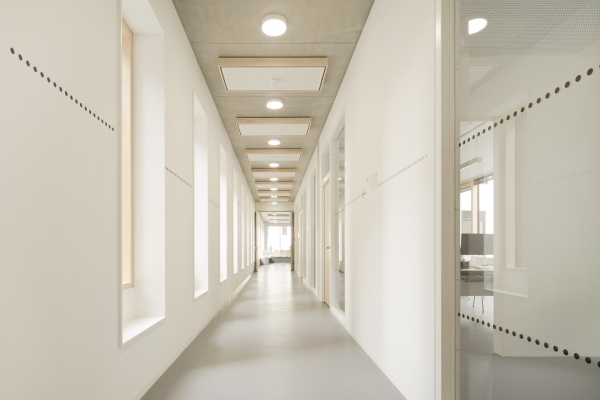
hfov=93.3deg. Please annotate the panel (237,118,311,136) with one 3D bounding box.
[{"bbox_3d":[-0.442,-1.260,4.933,1.230,0.100,0.500,0,-9,-2],"label":"panel"}]

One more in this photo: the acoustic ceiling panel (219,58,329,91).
[{"bbox_3d":[-0.314,-1.511,3.456,1.230,0.100,0.500,0,-9,-2],"label":"acoustic ceiling panel"}]

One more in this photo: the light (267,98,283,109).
[{"bbox_3d":[-0.367,-1.422,4.180,0.236,0.058,0.236,0,-9,-2],"label":"light"}]

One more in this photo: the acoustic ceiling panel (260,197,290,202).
[{"bbox_3d":[-1.081,-0.006,12.321,1.230,0.100,0.500,0,-9,-2],"label":"acoustic ceiling panel"}]

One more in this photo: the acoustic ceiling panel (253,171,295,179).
[{"bbox_3d":[-0.697,-0.759,7.888,1.230,0.100,0.500,0,-9,-2],"label":"acoustic ceiling panel"}]

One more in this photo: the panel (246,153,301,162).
[{"bbox_3d":[-0.569,-1.010,6.411,1.230,0.100,0.500,0,-9,-2],"label":"panel"}]

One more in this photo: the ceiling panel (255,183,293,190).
[{"bbox_3d":[-0.825,-0.508,9.366,1.230,0.100,0.500,0,-9,-2],"label":"ceiling panel"}]

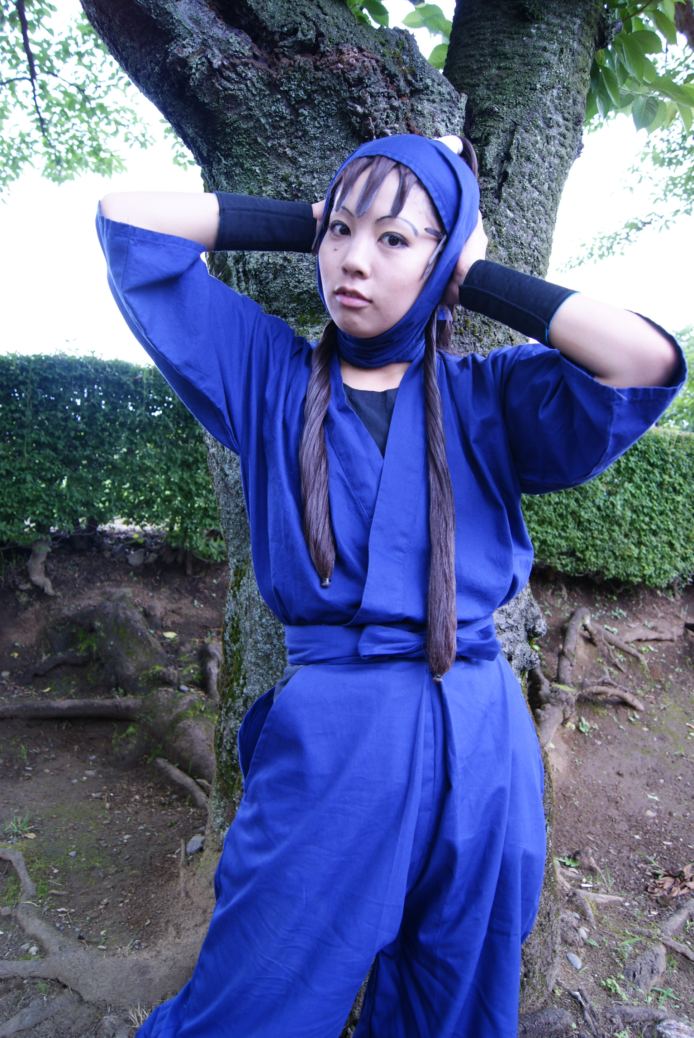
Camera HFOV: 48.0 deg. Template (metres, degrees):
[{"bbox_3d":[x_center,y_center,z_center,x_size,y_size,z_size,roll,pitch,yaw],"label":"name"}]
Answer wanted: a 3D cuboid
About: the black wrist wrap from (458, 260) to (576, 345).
[{"bbox_3d":[0.194,-0.253,0.897,0.124,0.064,0.058,28,0,22],"label":"black wrist wrap"}]

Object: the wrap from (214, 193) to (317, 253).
[{"bbox_3d":[-0.094,-0.347,0.920,0.120,0.064,0.058,-2,0,-15],"label":"wrap"}]

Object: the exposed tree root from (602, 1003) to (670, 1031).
[{"bbox_3d":[0.589,1.017,1.590,0.140,0.045,0.060,2,8,9],"label":"exposed tree root"}]

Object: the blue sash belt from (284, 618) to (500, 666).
[{"bbox_3d":[0.057,0.154,0.985,0.275,0.062,0.200,0,-2,-6],"label":"blue sash belt"}]

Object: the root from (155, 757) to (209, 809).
[{"bbox_3d":[-0.496,0.787,2.325,0.080,0.070,0.340,-5,10,-38],"label":"root"}]

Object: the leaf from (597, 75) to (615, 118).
[{"bbox_3d":[0.532,-0.868,1.600,0.042,0.090,0.030,-4,-12,12],"label":"leaf"}]

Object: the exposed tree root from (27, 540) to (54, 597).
[{"bbox_3d":[-1.532,0.245,3.900,0.130,0.250,0.170,1,8,0],"label":"exposed tree root"}]

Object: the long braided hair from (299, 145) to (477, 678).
[{"bbox_3d":[0.049,-0.127,0.925,0.215,0.630,0.200,2,8,3],"label":"long braided hair"}]

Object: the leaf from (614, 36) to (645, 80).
[{"bbox_3d":[0.581,-0.947,1.600,0.056,0.105,0.035,-15,-19,7],"label":"leaf"}]

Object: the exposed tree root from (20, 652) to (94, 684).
[{"bbox_3d":[-1.188,0.607,3.200,0.272,0.100,0.120,-3,9,-25],"label":"exposed tree root"}]

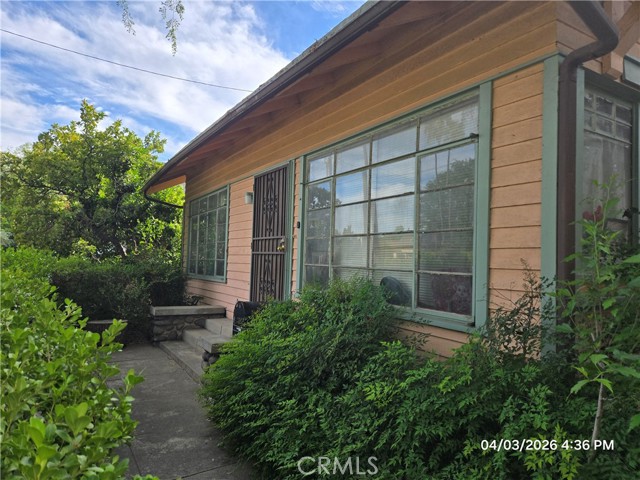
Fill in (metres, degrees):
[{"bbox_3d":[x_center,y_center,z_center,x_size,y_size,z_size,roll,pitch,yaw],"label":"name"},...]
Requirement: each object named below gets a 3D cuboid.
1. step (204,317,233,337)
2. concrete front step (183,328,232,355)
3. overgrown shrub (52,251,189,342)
[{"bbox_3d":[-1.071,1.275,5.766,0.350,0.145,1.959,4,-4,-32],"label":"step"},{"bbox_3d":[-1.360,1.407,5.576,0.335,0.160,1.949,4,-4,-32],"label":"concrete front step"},{"bbox_3d":[-3.256,0.887,6.884,1.898,1.330,1.472,4,-4,-32],"label":"overgrown shrub"}]

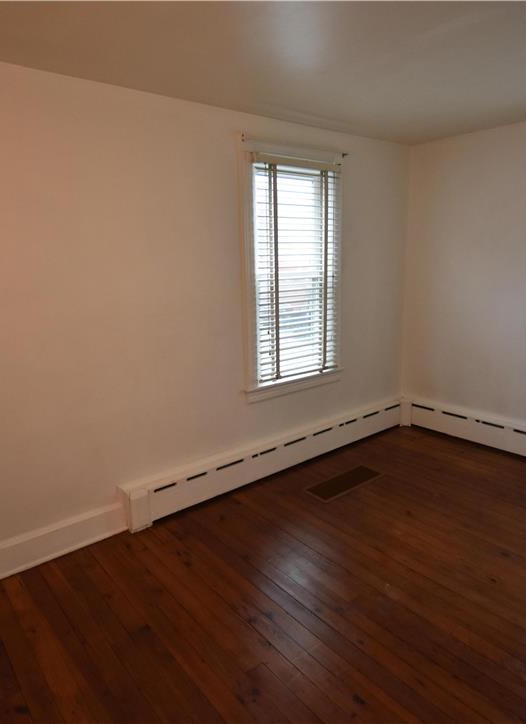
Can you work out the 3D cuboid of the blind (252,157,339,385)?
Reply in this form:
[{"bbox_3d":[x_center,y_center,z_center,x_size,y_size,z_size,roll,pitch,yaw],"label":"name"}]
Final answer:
[{"bbox_3d":[0.278,-0.663,3.374,0.815,1.569,0.060,-11,16,-36],"label":"blind"}]

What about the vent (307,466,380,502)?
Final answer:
[{"bbox_3d":[0.601,0.883,3.322,0.591,0.012,0.186,-11,16,-36],"label":"vent"}]

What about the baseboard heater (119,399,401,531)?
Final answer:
[{"bbox_3d":[0.243,0.700,3.567,2.732,0.271,0.084,-11,16,-36],"label":"baseboard heater"}]

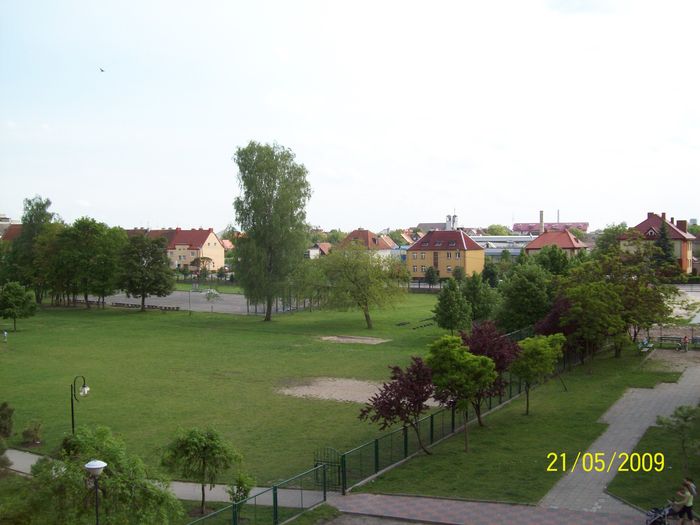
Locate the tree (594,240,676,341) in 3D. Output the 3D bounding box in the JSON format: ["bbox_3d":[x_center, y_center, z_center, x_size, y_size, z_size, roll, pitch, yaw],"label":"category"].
[{"bbox_3d":[27.245,2.660,69.616,7.640,9.910,7.260,0,1,21],"label":"tree"}]

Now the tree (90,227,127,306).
[{"bbox_3d":[-39.858,0.818,120.158,6.590,13.510,6.400,-1,1,-18],"label":"tree"}]

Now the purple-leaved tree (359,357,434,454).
[{"bbox_3d":[2.011,6.190,31.492,3.288,4.265,3.100,0,2,0],"label":"purple-leaved tree"}]

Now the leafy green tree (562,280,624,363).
[{"bbox_3d":[18.281,4.665,54.664,4.670,6.645,4.670,0,3,18],"label":"leafy green tree"}]

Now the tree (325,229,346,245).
[{"bbox_3d":[-4.448,-5.536,239.940,7.500,11.000,7.500,0,2,0],"label":"tree"}]

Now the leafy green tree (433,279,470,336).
[{"bbox_3d":[9.921,4.328,71.154,3.714,5.534,3.714,0,2,0],"label":"leafy green tree"}]

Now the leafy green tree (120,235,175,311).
[{"bbox_3d":[-27.780,1.405,98.800,7.348,10.404,7.348,-2,3,-16],"label":"leafy green tree"}]

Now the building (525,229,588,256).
[{"bbox_3d":[50.362,-2.334,177.854,12.500,11.300,10.500,1,2,34],"label":"building"}]

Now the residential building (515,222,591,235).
[{"bbox_3d":[110.119,-12.597,399.803,41.000,18.500,14.000,1,2,34],"label":"residential building"}]

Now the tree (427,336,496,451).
[{"bbox_3d":[5.363,6.368,35.195,3.296,5.617,3.296,-1,3,9],"label":"tree"}]

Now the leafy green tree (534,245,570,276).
[{"bbox_3d":[39.021,1.152,140.108,6.920,9.230,6.580,-1,1,16],"label":"leafy green tree"}]

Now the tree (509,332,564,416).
[{"bbox_3d":[10.649,6.316,41.252,3.060,4.480,2.960,-1,1,14],"label":"tree"}]

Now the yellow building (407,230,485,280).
[{"bbox_3d":[24.467,-1.773,186.000,16.300,12.700,10.300,0,2,33],"label":"yellow building"}]

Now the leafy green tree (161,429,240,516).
[{"bbox_3d":[-5.741,7.999,27.912,2.910,3.466,2.910,-2,3,-12],"label":"leafy green tree"}]

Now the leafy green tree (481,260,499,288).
[{"bbox_3d":[26.468,2.326,138.125,3.415,5.412,3.415,0,2,0],"label":"leafy green tree"}]

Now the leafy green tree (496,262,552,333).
[{"bbox_3d":[16.790,3.622,70.131,5.409,7.253,5.409,0,3,13],"label":"leafy green tree"}]

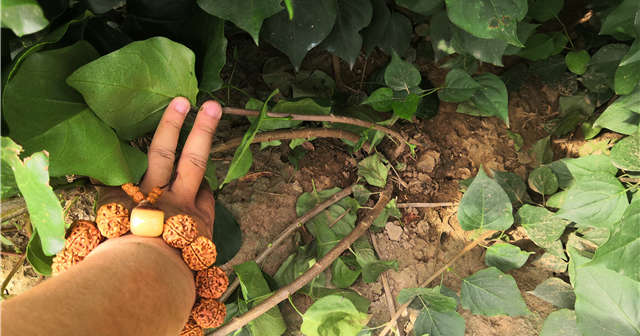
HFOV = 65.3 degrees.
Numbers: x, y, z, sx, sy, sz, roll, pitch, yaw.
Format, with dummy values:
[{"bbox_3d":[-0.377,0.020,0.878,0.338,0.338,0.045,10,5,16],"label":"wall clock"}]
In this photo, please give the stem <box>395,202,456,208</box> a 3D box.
[{"bbox_3d":[0.112,0.040,0.527,0.065,0.006,0.006,0,50,0],"label":"stem"}]

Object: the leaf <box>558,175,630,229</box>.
[{"bbox_3d":[0.318,0.041,0.583,0.090,0.020,0.056,-19,60,-5],"label":"leaf"}]

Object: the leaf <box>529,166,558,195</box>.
[{"bbox_3d":[0.239,0.013,0.535,0.032,0.015,0.034,11,51,9],"label":"leaf"}]

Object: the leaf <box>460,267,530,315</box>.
[{"bbox_3d":[0.162,0.114,0.460,0.065,0.015,0.045,26,55,20],"label":"leaf"}]

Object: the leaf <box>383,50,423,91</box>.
[{"bbox_3d":[0.112,-0.137,0.706,0.052,0.020,0.062,-12,77,2],"label":"leaf"}]

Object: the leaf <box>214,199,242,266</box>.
[{"bbox_3d":[-0.108,0.064,0.505,0.056,0.020,0.076,-2,66,-6],"label":"leaf"}]

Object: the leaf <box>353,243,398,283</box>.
[{"bbox_3d":[0.053,0.091,0.475,0.045,0.020,0.037,6,50,5],"label":"leaf"}]

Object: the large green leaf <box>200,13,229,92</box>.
[{"bbox_3d":[-0.126,-0.137,0.580,0.046,0.113,0.025,-20,30,-31],"label":"large green leaf"}]

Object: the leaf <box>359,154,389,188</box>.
[{"bbox_3d":[0.058,0.004,0.545,0.033,0.020,0.041,1,50,1],"label":"leaf"}]

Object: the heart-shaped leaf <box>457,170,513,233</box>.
[{"bbox_3d":[0.195,0.037,0.598,0.065,0.020,0.079,4,66,9],"label":"heart-shaped leaf"}]

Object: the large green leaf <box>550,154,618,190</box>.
[{"bbox_3d":[0.273,0.006,0.520,0.063,0.020,0.040,17,52,14],"label":"large green leaf"}]

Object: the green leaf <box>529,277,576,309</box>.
[{"bbox_3d":[0.257,0.137,0.546,0.054,0.020,0.036,1,59,6],"label":"green leaf"}]

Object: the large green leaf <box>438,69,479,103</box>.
[{"bbox_3d":[0.175,-0.104,0.630,0.046,0.020,0.042,-11,51,-9],"label":"large green leaf"}]

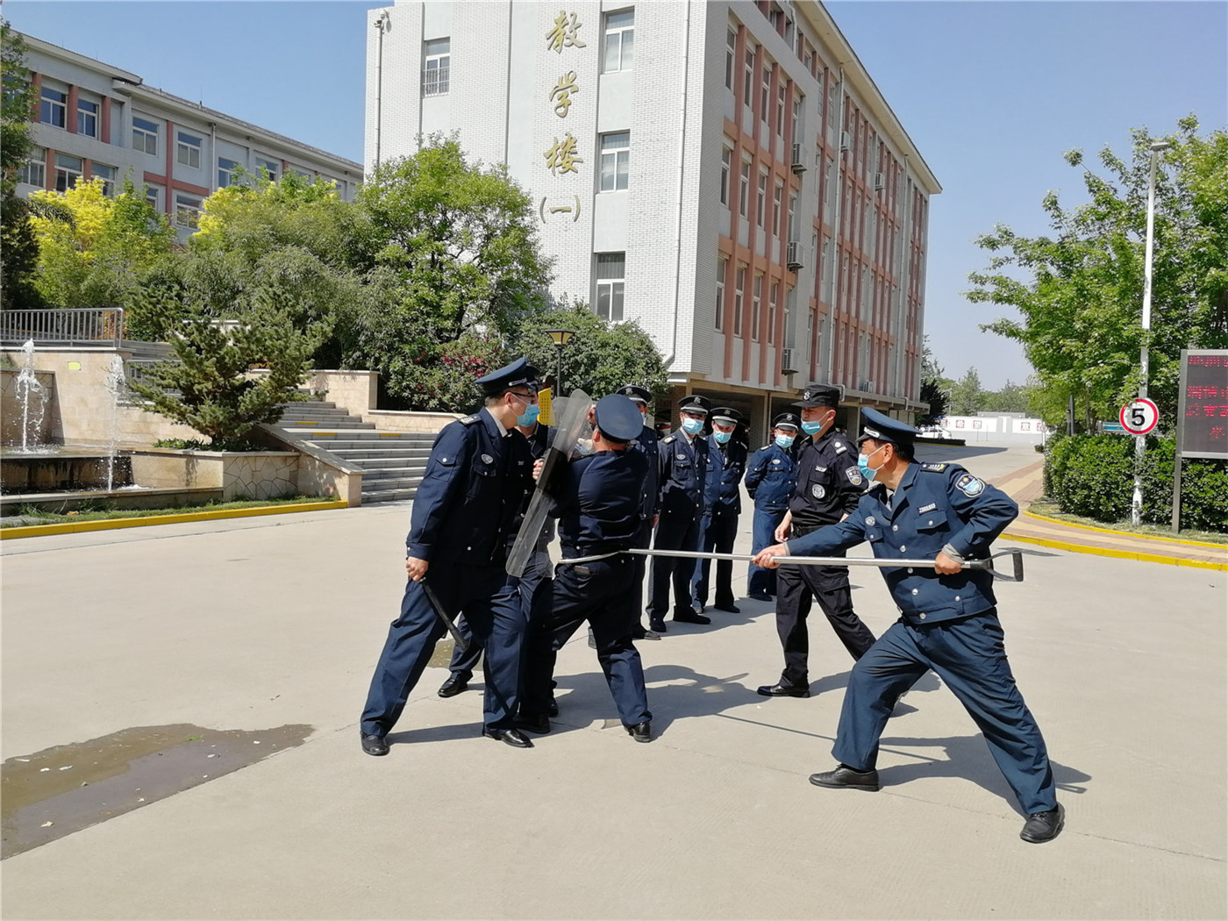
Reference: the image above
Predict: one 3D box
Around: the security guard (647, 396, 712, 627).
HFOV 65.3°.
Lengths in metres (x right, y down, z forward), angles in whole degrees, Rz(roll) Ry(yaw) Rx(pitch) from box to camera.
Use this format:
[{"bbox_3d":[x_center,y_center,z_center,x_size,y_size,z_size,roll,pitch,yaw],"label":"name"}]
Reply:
[{"bbox_3d":[0.477,0.382,7.241,0.520,1.760,0.380,1,3,-23],"label":"security guard"}]

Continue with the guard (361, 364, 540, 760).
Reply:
[{"bbox_3d":[-0.737,0.430,4.560,0.800,1.827,0.550,3,3,15],"label":"guard"}]

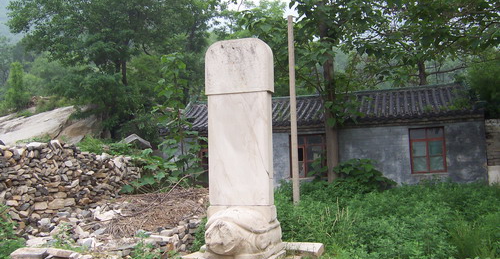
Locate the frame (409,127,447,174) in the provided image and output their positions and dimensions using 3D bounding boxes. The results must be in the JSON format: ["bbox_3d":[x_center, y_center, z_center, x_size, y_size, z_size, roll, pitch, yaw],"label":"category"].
[{"bbox_3d":[5.233,0.611,14.000,1.060,1.360,0.100,-3,-3,5],"label":"frame"}]

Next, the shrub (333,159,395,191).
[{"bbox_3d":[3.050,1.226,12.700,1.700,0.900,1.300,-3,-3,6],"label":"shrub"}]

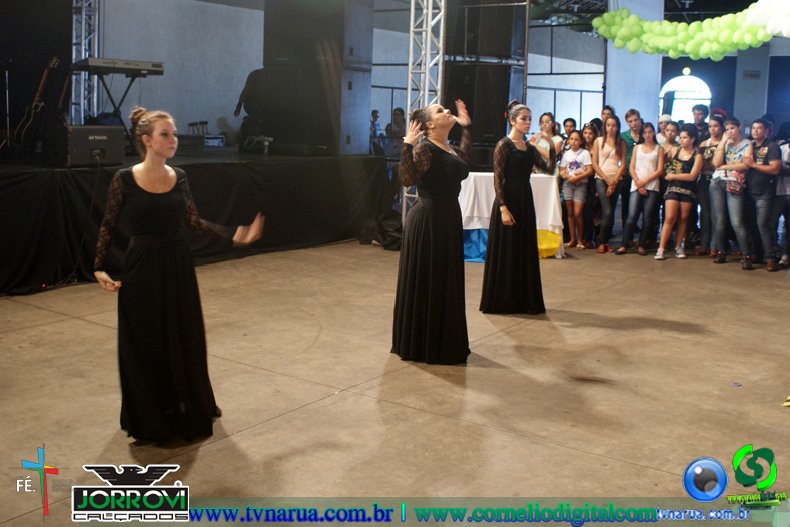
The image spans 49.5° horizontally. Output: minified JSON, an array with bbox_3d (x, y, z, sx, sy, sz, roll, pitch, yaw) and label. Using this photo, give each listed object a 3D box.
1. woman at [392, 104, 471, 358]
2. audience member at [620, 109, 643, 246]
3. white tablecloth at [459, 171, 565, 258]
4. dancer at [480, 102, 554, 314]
[{"bbox_3d":[0.275,-0.197,5.655,0.520,1.670,0.540,11,13,43],"label":"woman"},{"bbox_3d":[3.090,-1.097,11.168,0.500,1.780,0.340,5,10,19],"label":"audience member"},{"bbox_3d":[1.288,-0.553,10.078,1.120,0.930,0.800,-2,10,-24],"label":"white tablecloth"},{"bbox_3d":[1.030,-0.457,7.151,0.570,1.720,0.460,-5,12,-35],"label":"dancer"}]

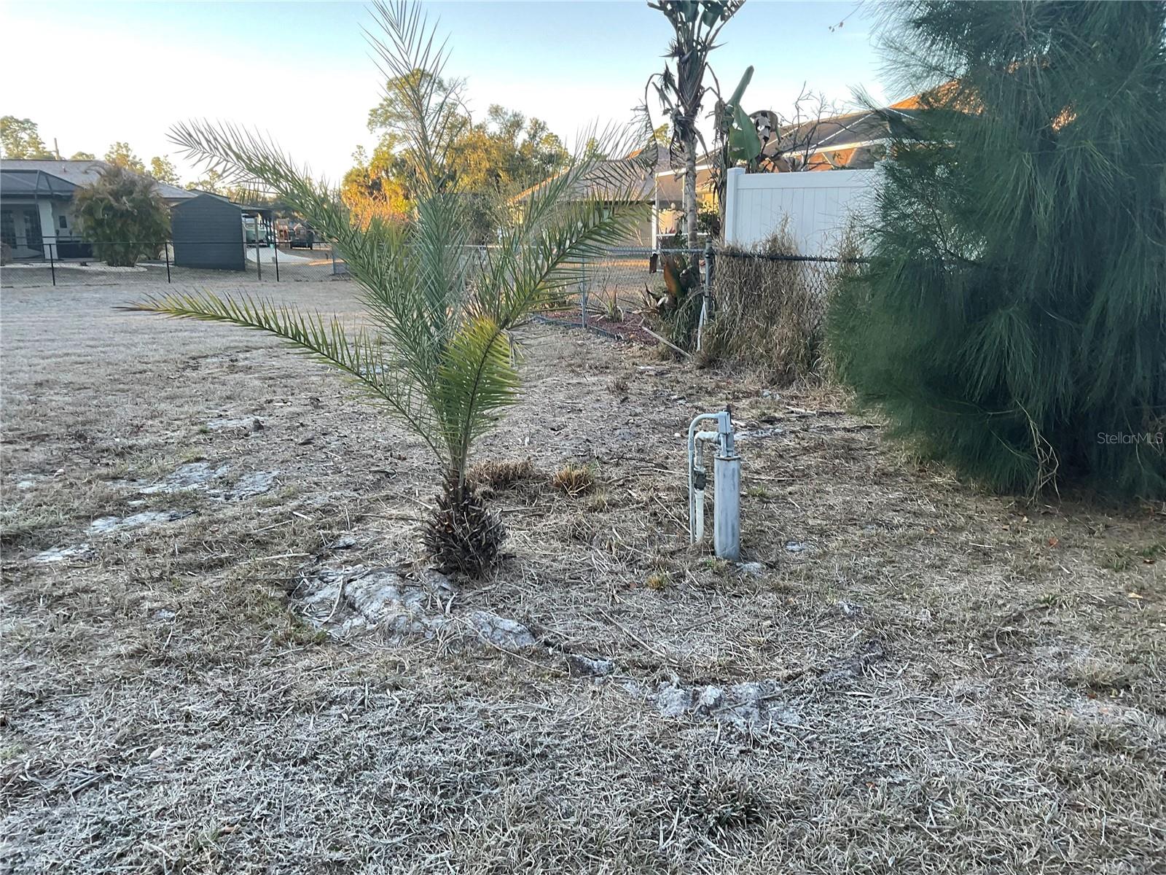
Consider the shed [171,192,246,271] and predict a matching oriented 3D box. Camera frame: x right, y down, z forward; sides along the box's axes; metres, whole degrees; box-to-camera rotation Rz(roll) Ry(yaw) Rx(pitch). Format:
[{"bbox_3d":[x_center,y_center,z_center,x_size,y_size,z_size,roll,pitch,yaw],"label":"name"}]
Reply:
[{"bbox_3d":[-14.500,-7.950,37.900,2.500,2.800,3.000,-4,13,-19],"label":"shed"}]

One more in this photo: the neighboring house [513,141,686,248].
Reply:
[{"bbox_3d":[2.000,-13.080,52.400,11.500,5.800,11.000,0,12,0],"label":"neighboring house"}]

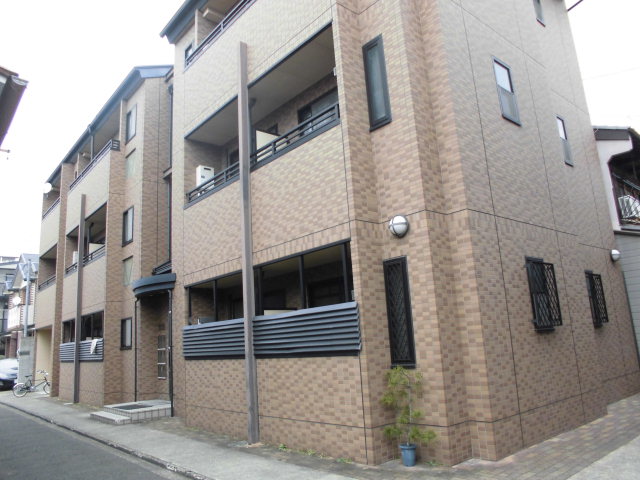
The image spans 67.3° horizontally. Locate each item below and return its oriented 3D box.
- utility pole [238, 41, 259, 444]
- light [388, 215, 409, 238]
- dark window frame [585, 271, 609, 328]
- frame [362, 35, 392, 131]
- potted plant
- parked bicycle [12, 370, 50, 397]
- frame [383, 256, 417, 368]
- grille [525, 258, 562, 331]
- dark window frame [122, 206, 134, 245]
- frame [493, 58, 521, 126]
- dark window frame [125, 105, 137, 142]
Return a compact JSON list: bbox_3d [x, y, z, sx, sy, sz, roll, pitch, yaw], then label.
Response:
[{"bbox_3d":[-1.205,-0.210,7.848,0.140,6.640,0.120,7,-16,-41],"label":"utility pole"},{"bbox_3d":[0.955,-0.171,6.021,0.170,0.287,0.287,7,-16,-41],"label":"light"},{"bbox_3d":[4.660,0.991,8.079,0.390,0.950,0.150,7,-16,-41],"label":"dark window frame"},{"bbox_3d":[0.757,-2.178,6.636,0.100,1.310,0.385,7,-16,-41],"label":"frame"},{"bbox_3d":[0.953,1.997,5.492,0.500,1.080,0.570,7,-16,-41],"label":"potted plant"},{"bbox_3d":[-12.204,6.154,20.662,1.650,1.060,0.550,3,-14,-30],"label":"parked bicycle"},{"bbox_3d":[0.953,0.915,5.966,0.080,1.340,0.380,7,-16,-41],"label":"frame"},{"bbox_3d":[3.174,0.761,6.812,0.580,1.030,0.160,7,-16,-41],"label":"grille"},{"bbox_3d":[-5.626,-0.378,14.114,0.100,1.050,0.820,7,-16,-41],"label":"dark window frame"},{"bbox_3d":[2.905,-2.312,7.480,0.600,1.000,0.100,7,-16,-41],"label":"frame"},{"bbox_3d":[-5.774,-3.538,14.723,0.100,1.000,0.820,7,-16,-41],"label":"dark window frame"}]

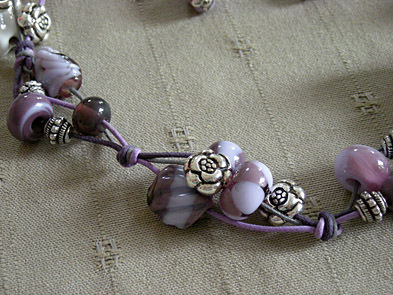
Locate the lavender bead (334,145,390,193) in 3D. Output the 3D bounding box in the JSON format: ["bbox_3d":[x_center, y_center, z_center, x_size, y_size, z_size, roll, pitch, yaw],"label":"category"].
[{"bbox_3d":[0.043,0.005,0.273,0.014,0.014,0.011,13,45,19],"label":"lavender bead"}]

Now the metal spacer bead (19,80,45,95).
[{"bbox_3d":[-0.045,-0.015,0.295,0.008,0.008,0.007,0,44,0],"label":"metal spacer bead"}]

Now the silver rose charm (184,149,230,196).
[{"bbox_3d":[0.003,0.006,0.269,0.012,0.006,0.012,0,60,0],"label":"silver rose charm"}]

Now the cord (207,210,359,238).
[{"bbox_3d":[0.021,0.019,0.263,0.037,0.005,0.007,0,44,0],"label":"cord"}]

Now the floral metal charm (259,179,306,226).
[{"bbox_3d":[0.021,0.014,0.266,0.012,0.006,0.012,0,60,24],"label":"floral metal charm"}]

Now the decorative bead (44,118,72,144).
[{"bbox_3d":[-0.037,-0.004,0.287,0.006,0.007,0.007,22,48,21],"label":"decorative bead"}]

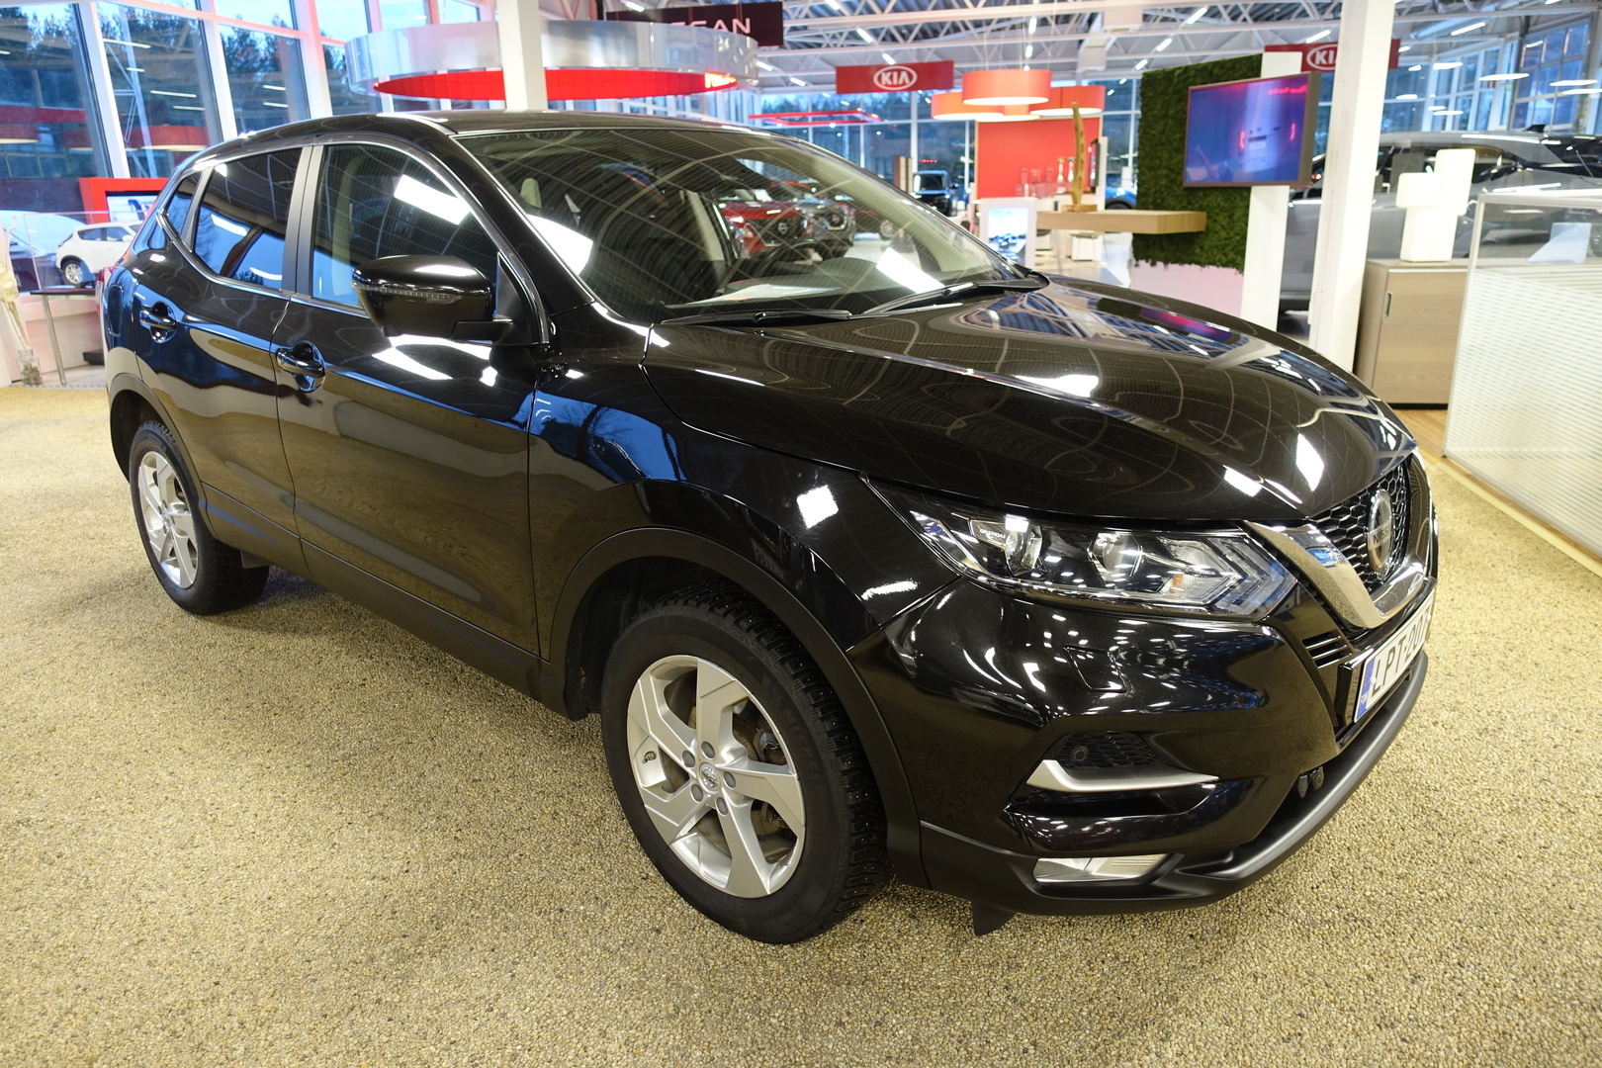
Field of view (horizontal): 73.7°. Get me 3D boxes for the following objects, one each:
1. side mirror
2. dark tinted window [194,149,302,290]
[{"bbox_3d":[-0.745,-0.469,2.136,0.190,0.170,0.240,14,23,39],"label":"side mirror"},{"bbox_3d":[-1.572,-0.878,3.009,0.630,0.380,0.050,14,6,39],"label":"dark tinted window"}]

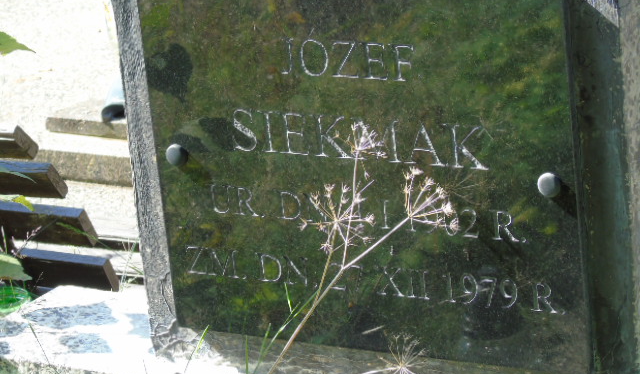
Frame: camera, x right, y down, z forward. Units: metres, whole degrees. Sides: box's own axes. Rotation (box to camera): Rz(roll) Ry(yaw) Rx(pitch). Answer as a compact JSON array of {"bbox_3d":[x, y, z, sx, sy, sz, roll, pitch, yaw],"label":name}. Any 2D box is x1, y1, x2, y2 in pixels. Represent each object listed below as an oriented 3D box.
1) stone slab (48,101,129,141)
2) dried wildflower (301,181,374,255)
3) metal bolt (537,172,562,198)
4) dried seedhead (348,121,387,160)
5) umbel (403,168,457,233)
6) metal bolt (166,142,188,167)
[{"bbox_3d":[-0.284,-0.102,4.074,0.260,0.026,0.120,6,20,34],"label":"stone slab"},{"bbox_3d":[0.017,0.031,2.547,0.070,0.068,0.055,-5,17,0],"label":"dried wildflower"},{"bbox_3d":[0.227,-0.002,2.599,0.025,0.025,0.016,5,20,31],"label":"metal bolt"},{"bbox_3d":[0.046,-0.045,2.567,0.038,0.036,0.036,-5,17,0],"label":"dried seedhead"},{"bbox_3d":[0.112,0.013,2.628,0.053,0.062,0.056,-5,17,0],"label":"umbel"},{"bbox_3d":[-0.153,-0.034,2.825,0.025,0.025,0.016,5,20,31],"label":"metal bolt"}]

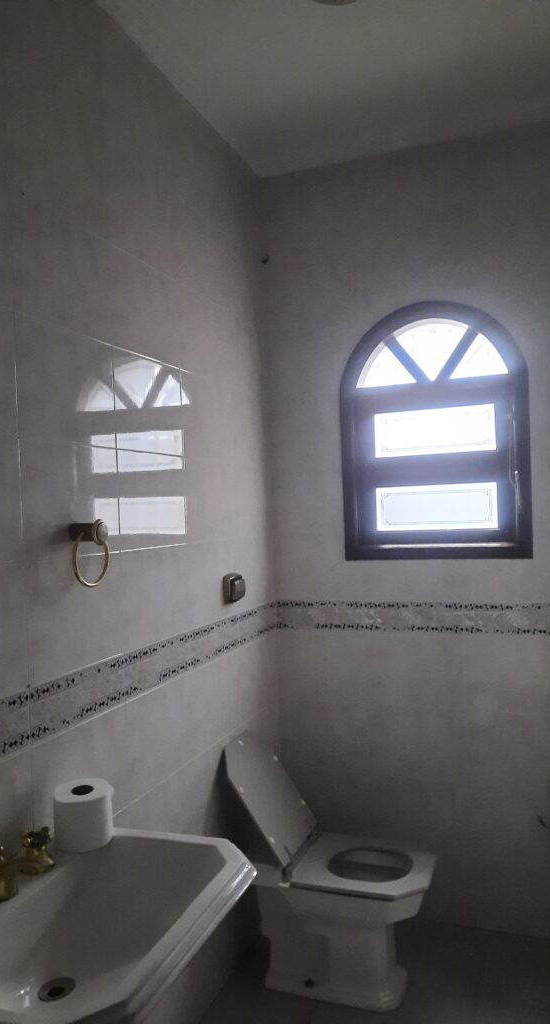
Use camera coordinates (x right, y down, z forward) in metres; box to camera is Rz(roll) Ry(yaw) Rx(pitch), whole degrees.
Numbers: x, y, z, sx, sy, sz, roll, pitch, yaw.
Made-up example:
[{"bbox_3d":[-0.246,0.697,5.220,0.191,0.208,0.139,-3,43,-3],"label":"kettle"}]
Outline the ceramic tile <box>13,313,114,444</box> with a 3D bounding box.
[{"bbox_3d":[-0.460,-0.277,1.643,0.010,0.252,0.348,-2,0,21],"label":"ceramic tile"}]

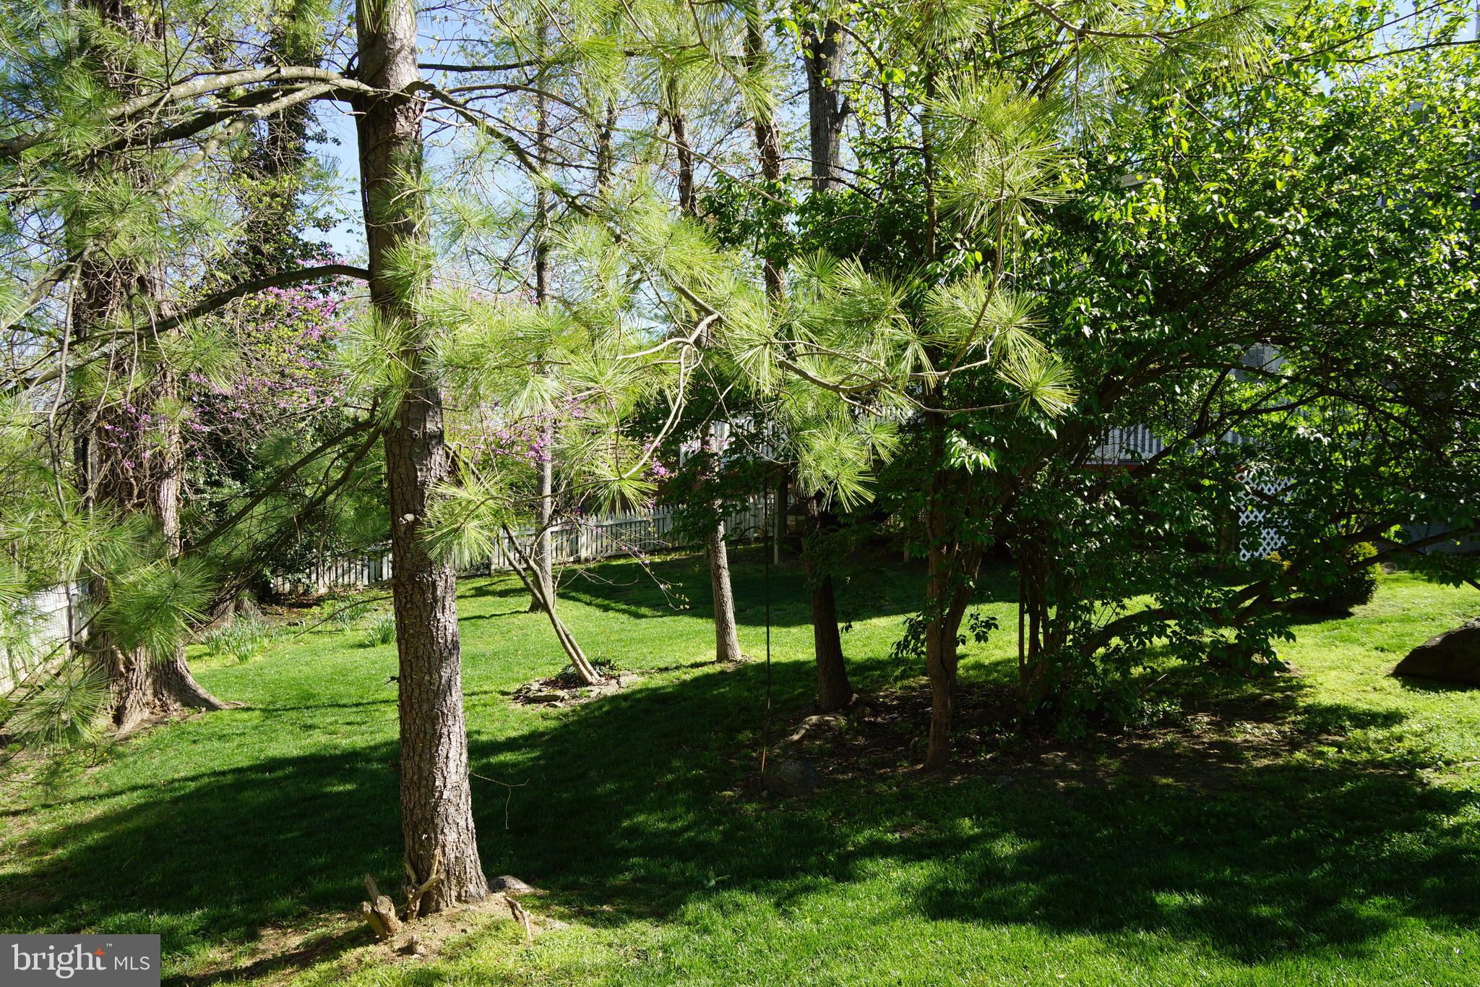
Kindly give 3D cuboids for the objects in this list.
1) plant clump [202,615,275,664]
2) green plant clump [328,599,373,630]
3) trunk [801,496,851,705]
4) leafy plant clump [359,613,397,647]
[{"bbox_3d":[-5.334,1.551,10.500,0.800,0.410,0.750,0,0,0],"label":"plant clump"},{"bbox_3d":[-5.450,1.699,13.800,0.600,0.370,0.520,0,1,0],"label":"green plant clump"},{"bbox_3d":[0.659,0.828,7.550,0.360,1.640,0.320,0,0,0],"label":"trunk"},{"bbox_3d":[-4.381,1.653,12.000,0.530,0.370,0.500,0,1,0],"label":"leafy plant clump"}]

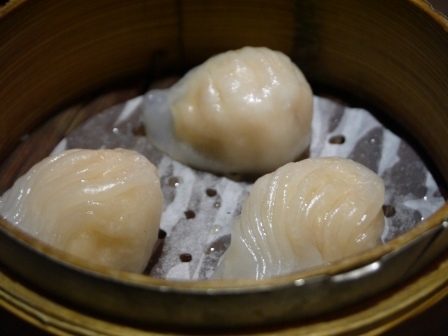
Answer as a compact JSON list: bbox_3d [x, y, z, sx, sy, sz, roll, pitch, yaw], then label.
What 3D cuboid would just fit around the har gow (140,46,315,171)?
[{"bbox_3d":[0.002,-0.020,0.288,0.054,0.033,0.038,3,42,3],"label":"har gow"}]

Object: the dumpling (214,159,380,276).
[{"bbox_3d":[0.021,0.013,0.250,0.052,0.033,0.038,-17,44,-18],"label":"dumpling"}]

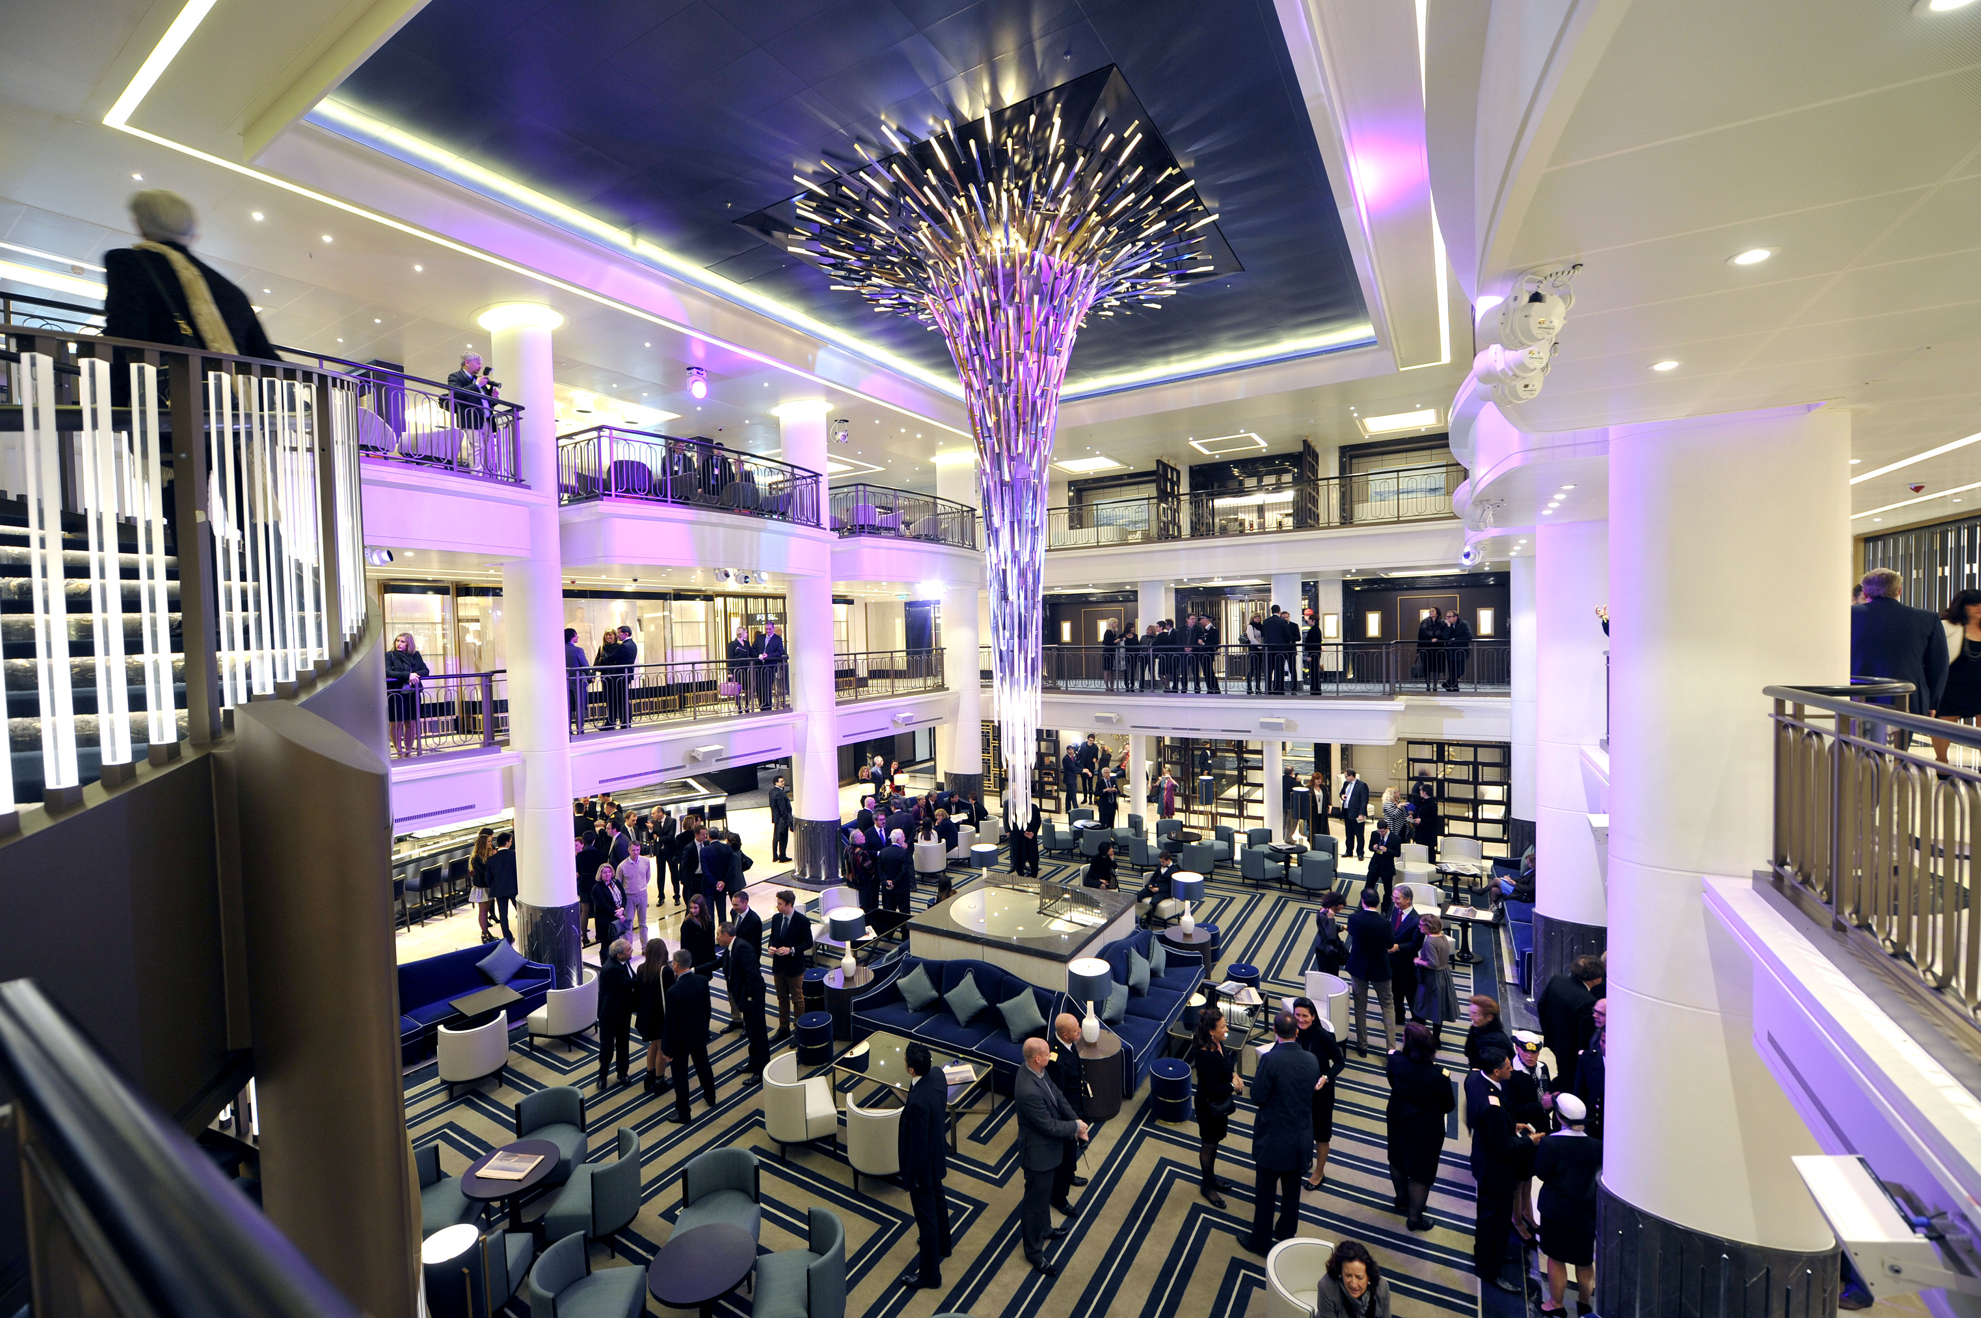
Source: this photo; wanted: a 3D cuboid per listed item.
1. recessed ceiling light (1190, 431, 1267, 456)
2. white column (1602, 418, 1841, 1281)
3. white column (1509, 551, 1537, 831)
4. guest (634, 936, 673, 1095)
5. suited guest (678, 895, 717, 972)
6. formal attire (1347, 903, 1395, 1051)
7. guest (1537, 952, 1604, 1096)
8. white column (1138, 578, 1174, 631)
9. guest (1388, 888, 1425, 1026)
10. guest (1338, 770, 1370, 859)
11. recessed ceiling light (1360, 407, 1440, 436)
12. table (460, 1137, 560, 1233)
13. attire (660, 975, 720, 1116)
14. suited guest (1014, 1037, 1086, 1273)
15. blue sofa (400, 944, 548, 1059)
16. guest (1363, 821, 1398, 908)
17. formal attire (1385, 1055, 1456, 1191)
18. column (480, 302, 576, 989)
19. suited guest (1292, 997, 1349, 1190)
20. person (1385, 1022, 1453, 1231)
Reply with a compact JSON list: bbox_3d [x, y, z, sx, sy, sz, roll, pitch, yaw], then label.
[{"bbox_3d":[6.379,-5.743,20.511,1.630,0.080,1.550,0,2,32],"label":"recessed ceiling light"},{"bbox_3d":[4.646,0.991,5.038,1.310,4.870,1.310,0,2,32],"label":"white column"},{"bbox_3d":[10.071,0.863,13.989,0.980,5.450,0.980,0,2,32],"label":"white column"},{"bbox_3d":[-3.827,3.983,8.698,0.460,1.700,0.360,-1,2,20],"label":"guest"},{"bbox_3d":[-3.827,3.948,10.123,0.480,1.670,0.340,-2,2,-9],"label":"suited guest"},{"bbox_3d":[4.421,3.689,8.898,0.540,1.680,0.340,0,2,32],"label":"formal attire"},{"bbox_3d":[5.669,3.690,7.471,0.450,1.680,0.520,-2,2,-3],"label":"guest"},{"bbox_3d":[4.038,-0.595,18.808,0.620,2.620,0.620,0,2,32],"label":"white column"},{"bbox_3d":[5.086,3.614,9.473,0.400,1.730,0.520,-2,2,-7],"label":"guest"},{"bbox_3d":[7.668,3.285,16.266,0.400,1.820,0.560,-2,2,-28],"label":"guest"},{"bbox_3d":[9.407,-5.450,17.647,1.580,0.100,1.670,0,2,32],"label":"recessed ceiling light"},{"bbox_3d":[-3.961,4.529,6.405,0.690,0.620,0.690,0,2,32],"label":"table"},{"bbox_3d":[-3.152,4.014,8.110,0.560,1.470,0.420,-3,2,-37],"label":"attire"},{"bbox_3d":[0.456,3.850,6.073,0.420,1.780,0.520,-1,2,12],"label":"suited guest"},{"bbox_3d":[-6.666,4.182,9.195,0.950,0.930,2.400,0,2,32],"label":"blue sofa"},{"bbox_3d":[6.382,3.425,12.682,0.550,1.600,0.500,0,3,42],"label":"guest"},{"bbox_3d":[3.528,3.761,6.338,0.550,1.130,0.420,0,3,44],"label":"formal attire"},{"bbox_3d":[-6.265,-0.075,10.761,1.050,9.250,0.650,0,2,32],"label":"column"},{"bbox_3d":[2.884,3.789,6.775,0.360,1.680,0.500,-3,2,-37],"label":"suited guest"},{"bbox_3d":[3.565,3.822,6.411,0.360,1.660,0.520,-3,2,-40],"label":"person"}]

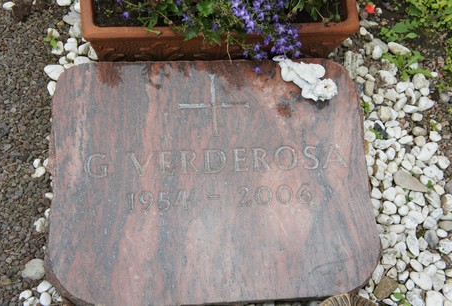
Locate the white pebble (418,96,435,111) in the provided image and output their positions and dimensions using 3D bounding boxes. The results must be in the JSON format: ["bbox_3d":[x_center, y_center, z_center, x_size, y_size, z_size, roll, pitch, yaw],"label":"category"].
[{"bbox_3d":[0.438,-0.108,1.365,0.037,0.024,0.030,-24,69,-15],"label":"white pebble"}]

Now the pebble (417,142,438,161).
[{"bbox_3d":[0.424,-0.003,1.315,0.056,0.022,0.028,-36,73,-19],"label":"pebble"}]

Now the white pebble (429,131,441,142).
[{"bbox_3d":[0.446,-0.035,1.333,0.023,0.018,0.027,-41,75,-20],"label":"white pebble"}]

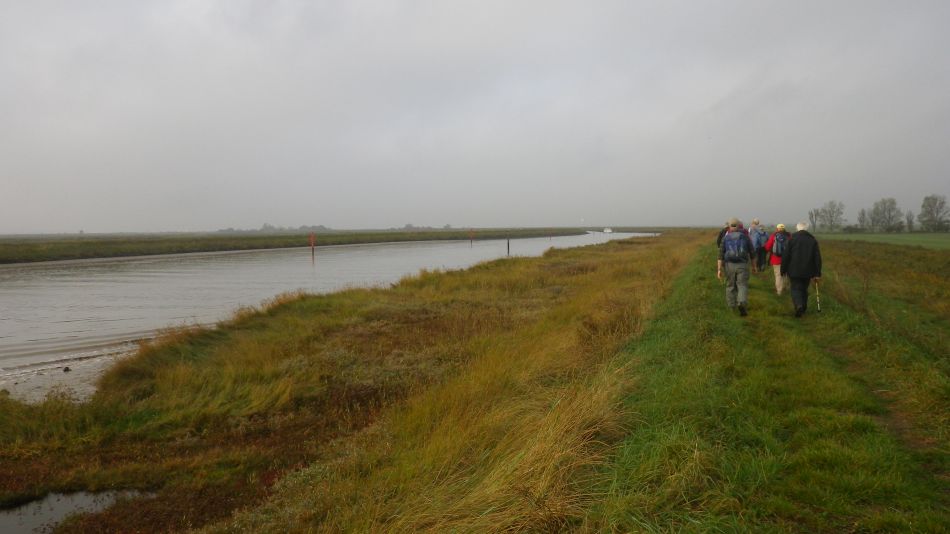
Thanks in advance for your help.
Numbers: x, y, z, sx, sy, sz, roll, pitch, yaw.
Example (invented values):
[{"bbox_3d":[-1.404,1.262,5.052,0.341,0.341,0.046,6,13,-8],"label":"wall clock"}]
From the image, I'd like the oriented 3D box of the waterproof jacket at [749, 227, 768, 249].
[{"bbox_3d":[9.568,-0.945,23.800,0.600,0.780,0.400,1,3,19],"label":"waterproof jacket"}]

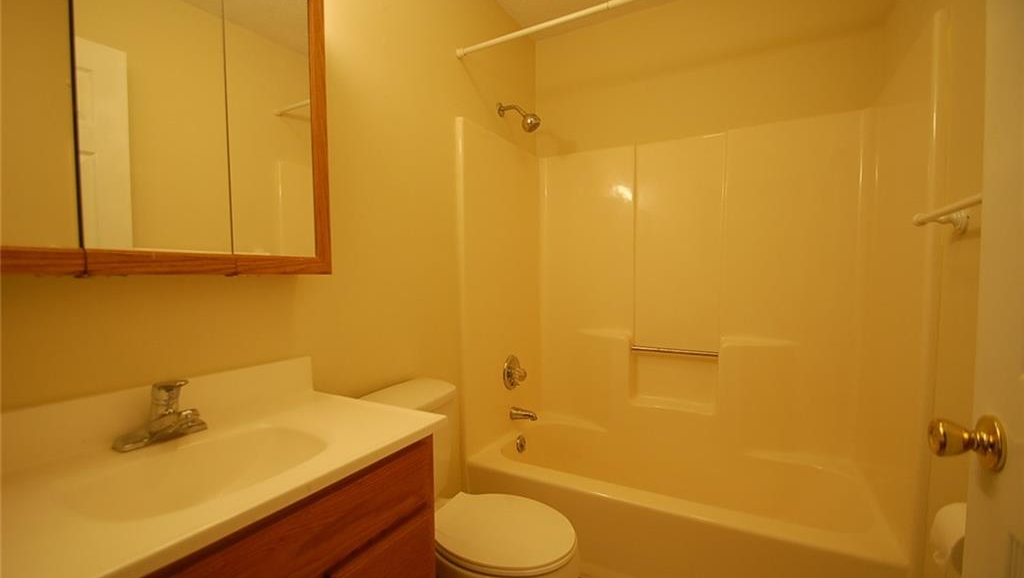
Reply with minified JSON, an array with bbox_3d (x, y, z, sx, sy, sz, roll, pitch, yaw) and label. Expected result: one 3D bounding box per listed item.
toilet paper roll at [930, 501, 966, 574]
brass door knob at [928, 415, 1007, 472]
[{"bbox_3d":[0.868,0.475,0.790,0.108,0.108,0.103,1,2,29],"label":"toilet paper roll"},{"bbox_3d":[0.561,0.189,0.530,0.057,0.066,0.066,1,2,29],"label":"brass door knob"}]

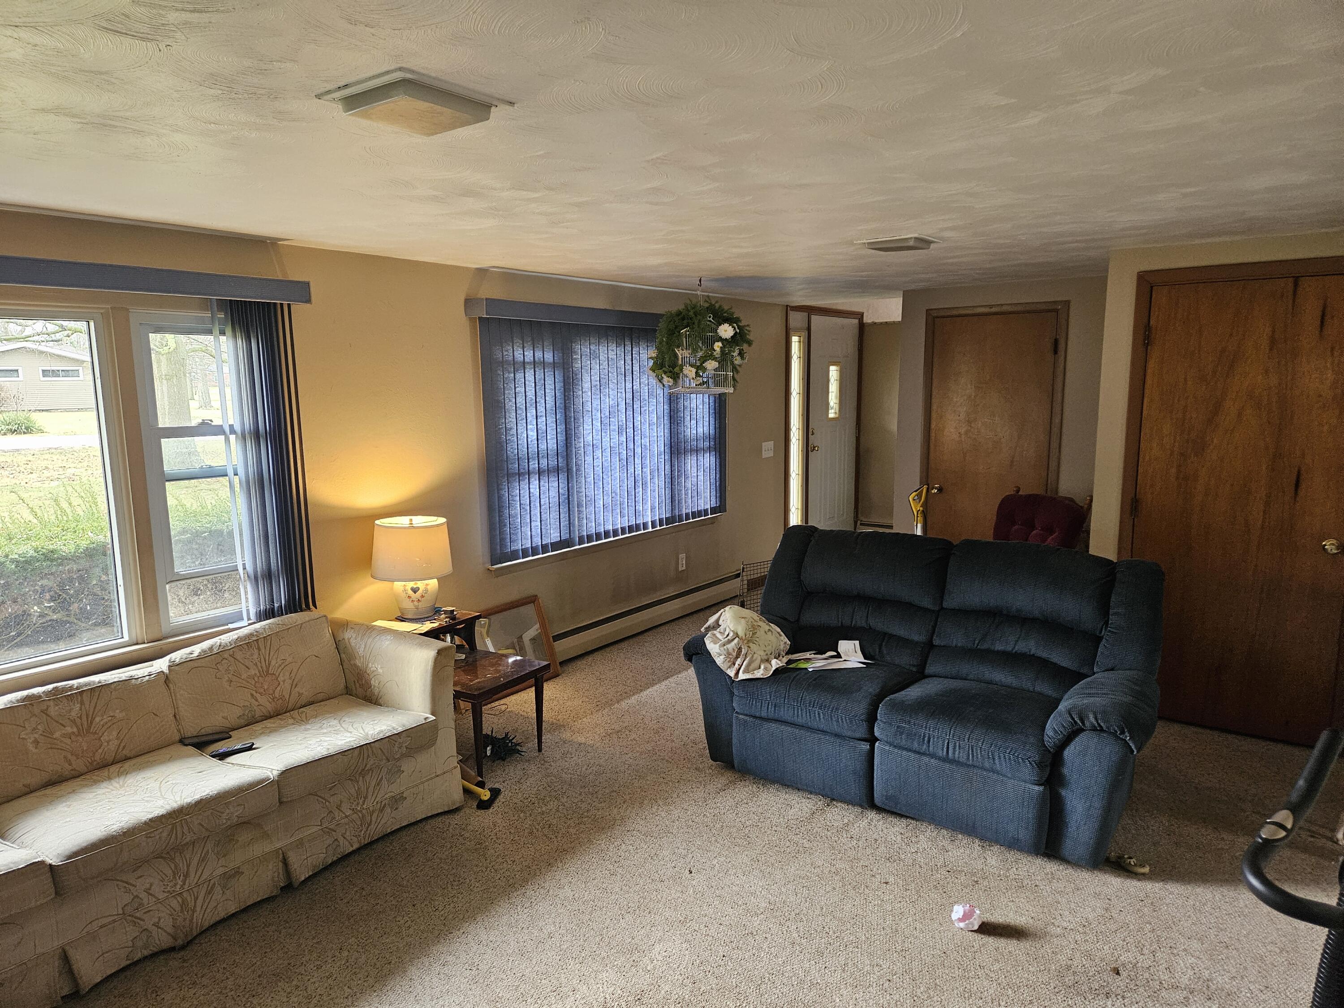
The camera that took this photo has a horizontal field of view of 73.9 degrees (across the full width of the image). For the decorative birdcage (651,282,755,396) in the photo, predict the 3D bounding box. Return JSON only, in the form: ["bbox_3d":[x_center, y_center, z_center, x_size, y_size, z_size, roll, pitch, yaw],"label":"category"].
[{"bbox_3d":[0.167,-0.977,5.257,0.580,0.630,0.380,0,8,2],"label":"decorative birdcage"}]

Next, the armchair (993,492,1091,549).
[{"bbox_3d":[1.857,0.444,4.850,0.780,0.990,0.640,-6,10,-36],"label":"armchair"}]

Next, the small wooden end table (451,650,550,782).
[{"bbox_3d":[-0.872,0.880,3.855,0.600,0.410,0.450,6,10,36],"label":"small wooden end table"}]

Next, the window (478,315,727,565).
[{"bbox_3d":[-0.300,-0.445,5.546,0.120,1.300,2.300,6,10,36],"label":"window"}]

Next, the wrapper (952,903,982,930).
[{"bbox_3d":[0.870,1.216,2.632,0.085,0.080,0.085,3,9,19],"label":"wrapper"}]

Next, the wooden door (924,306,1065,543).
[{"bbox_3d":[2.079,-0.232,5.888,0.810,2.030,0.060,6,10,36],"label":"wooden door"}]

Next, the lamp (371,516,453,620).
[{"bbox_3d":[-1.145,0.293,3.998,0.370,0.430,0.370,0,8,0],"label":"lamp"}]

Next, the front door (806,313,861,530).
[{"bbox_3d":[1.439,-0.575,7.941,0.060,2.100,0.930,6,10,36],"label":"front door"}]

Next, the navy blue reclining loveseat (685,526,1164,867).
[{"bbox_3d":[1.026,0.633,3.647,1.670,0.950,0.980,5,10,34],"label":"navy blue reclining loveseat"}]

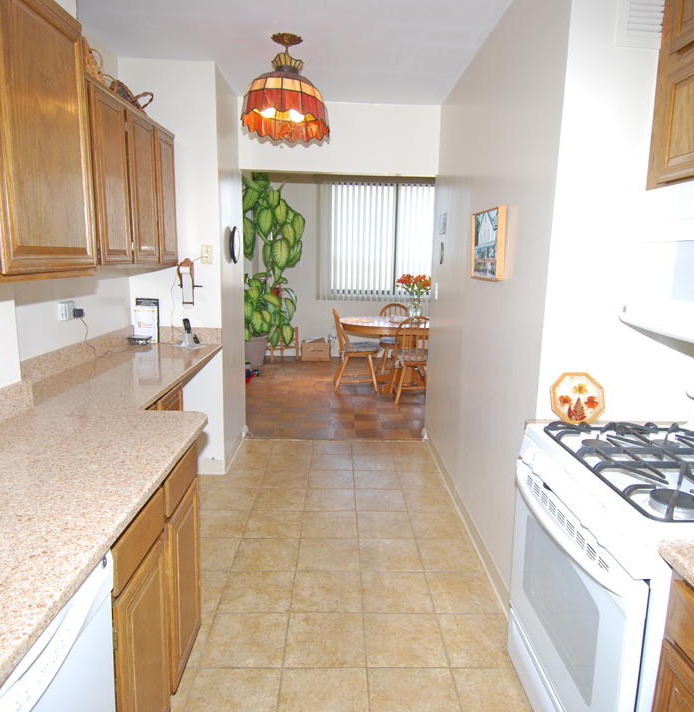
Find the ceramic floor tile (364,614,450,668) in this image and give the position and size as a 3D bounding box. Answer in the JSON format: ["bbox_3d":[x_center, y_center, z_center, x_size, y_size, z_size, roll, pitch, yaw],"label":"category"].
[{"bbox_3d":[0.225,1.115,2.091,0.301,0.010,0.296,1,11,-1],"label":"ceramic floor tile"}]

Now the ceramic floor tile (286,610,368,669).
[{"bbox_3d":[-0.085,1.115,2.093,0.305,0.010,0.305,0,10,-1],"label":"ceramic floor tile"}]

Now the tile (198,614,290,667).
[{"bbox_3d":[-0.388,1.107,2.076,0.303,0.010,0.300,1,11,-1],"label":"tile"}]

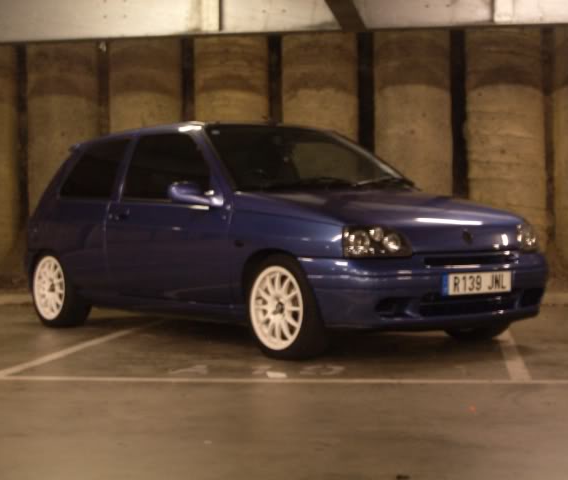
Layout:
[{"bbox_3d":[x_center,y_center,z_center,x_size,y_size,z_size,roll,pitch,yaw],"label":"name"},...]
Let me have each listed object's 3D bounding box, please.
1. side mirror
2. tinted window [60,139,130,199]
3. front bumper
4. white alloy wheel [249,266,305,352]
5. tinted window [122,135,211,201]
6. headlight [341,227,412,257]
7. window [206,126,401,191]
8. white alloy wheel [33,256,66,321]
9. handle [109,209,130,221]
[{"bbox_3d":[-0.521,-0.261,6.308,0.210,0.130,0.160,-2,2,-39],"label":"side mirror"},{"bbox_3d":[-1.214,-0.452,7.436,0.070,0.375,0.690,26,-16,-36],"label":"tinted window"},{"bbox_3d":[0.843,0.250,5.977,1.600,0.380,0.500,-2,2,-39],"label":"front bumper"},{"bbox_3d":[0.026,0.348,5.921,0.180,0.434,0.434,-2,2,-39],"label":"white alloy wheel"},{"bbox_3d":[-0.646,-0.436,6.719,0.070,0.395,0.970,26,-16,-36],"label":"tinted window"},{"bbox_3d":[0.440,0.008,5.513,0.330,0.155,0.190,-1,1,-29],"label":"headlight"},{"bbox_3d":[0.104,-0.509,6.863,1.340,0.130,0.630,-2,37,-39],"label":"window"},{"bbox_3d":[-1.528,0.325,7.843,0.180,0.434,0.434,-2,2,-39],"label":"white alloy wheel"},{"bbox_3d":[-0.993,-0.157,6.982,0.045,0.070,0.220,-2,2,-39],"label":"handle"}]

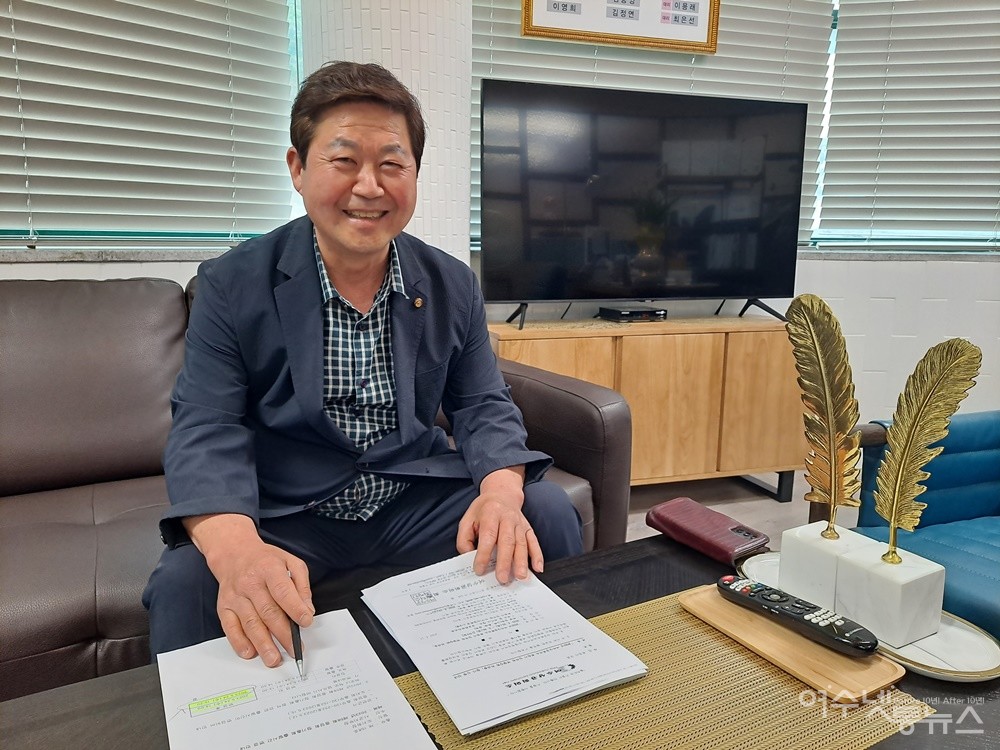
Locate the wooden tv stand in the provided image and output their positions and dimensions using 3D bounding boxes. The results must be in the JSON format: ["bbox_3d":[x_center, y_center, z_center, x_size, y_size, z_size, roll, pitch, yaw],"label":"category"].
[{"bbox_3d":[0.515,0.136,2.536,1.210,0.665,0.400,-3,10,-17],"label":"wooden tv stand"}]

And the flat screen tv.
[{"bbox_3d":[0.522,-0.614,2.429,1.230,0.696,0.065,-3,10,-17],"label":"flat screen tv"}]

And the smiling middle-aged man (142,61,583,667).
[{"bbox_3d":[-0.208,0.121,1.085,0.620,1.190,0.800,-4,11,-22],"label":"smiling middle-aged man"}]

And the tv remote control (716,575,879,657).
[{"bbox_3d":[0.334,0.269,0.791,0.044,0.025,0.180,-8,13,-40],"label":"tv remote control"}]

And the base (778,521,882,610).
[{"bbox_3d":[0.405,0.236,0.858,0.076,0.075,0.078,-5,11,-27],"label":"base"}]

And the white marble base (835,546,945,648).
[{"bbox_3d":[0.441,0.248,0.789,0.076,0.075,0.078,-5,11,-27],"label":"white marble base"}]

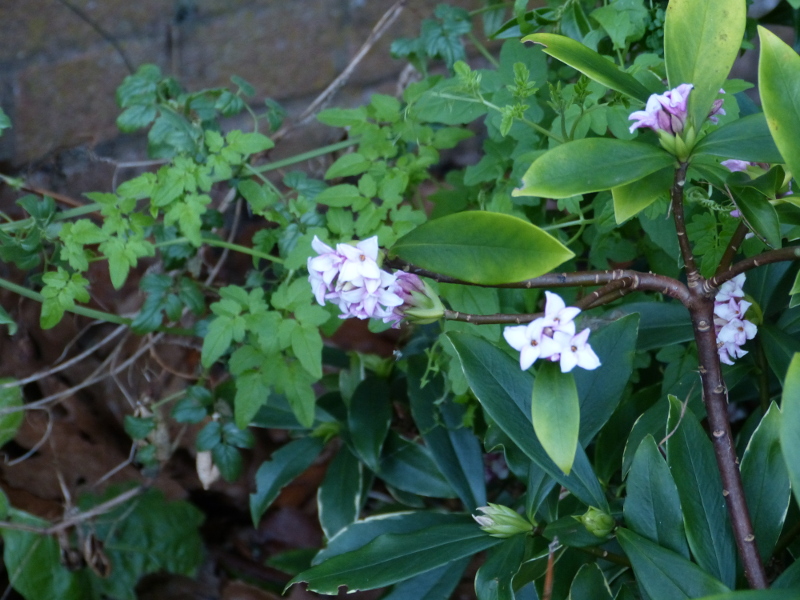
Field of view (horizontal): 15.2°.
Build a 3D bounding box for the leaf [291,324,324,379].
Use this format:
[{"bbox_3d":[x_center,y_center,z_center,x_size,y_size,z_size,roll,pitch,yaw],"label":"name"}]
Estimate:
[{"bbox_3d":[-0.038,0.021,1.248,0.010,0.006,0.029,-16,57,-15],"label":"leaf"}]

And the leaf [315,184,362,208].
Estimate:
[{"bbox_3d":[-0.026,-0.044,1.262,0.020,0.006,0.010,-9,46,-14],"label":"leaf"}]

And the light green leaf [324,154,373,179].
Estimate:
[{"bbox_3d":[-0.024,-0.062,1.380,0.024,0.006,0.011,-20,56,-12],"label":"light green leaf"}]

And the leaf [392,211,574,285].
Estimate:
[{"bbox_3d":[0.030,-0.019,1.090,0.066,0.011,0.027,1,69,3],"label":"leaf"}]

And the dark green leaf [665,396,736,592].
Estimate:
[{"bbox_3d":[0.121,0.077,1.205,0.025,0.083,0.012,-17,14,0],"label":"dark green leaf"}]

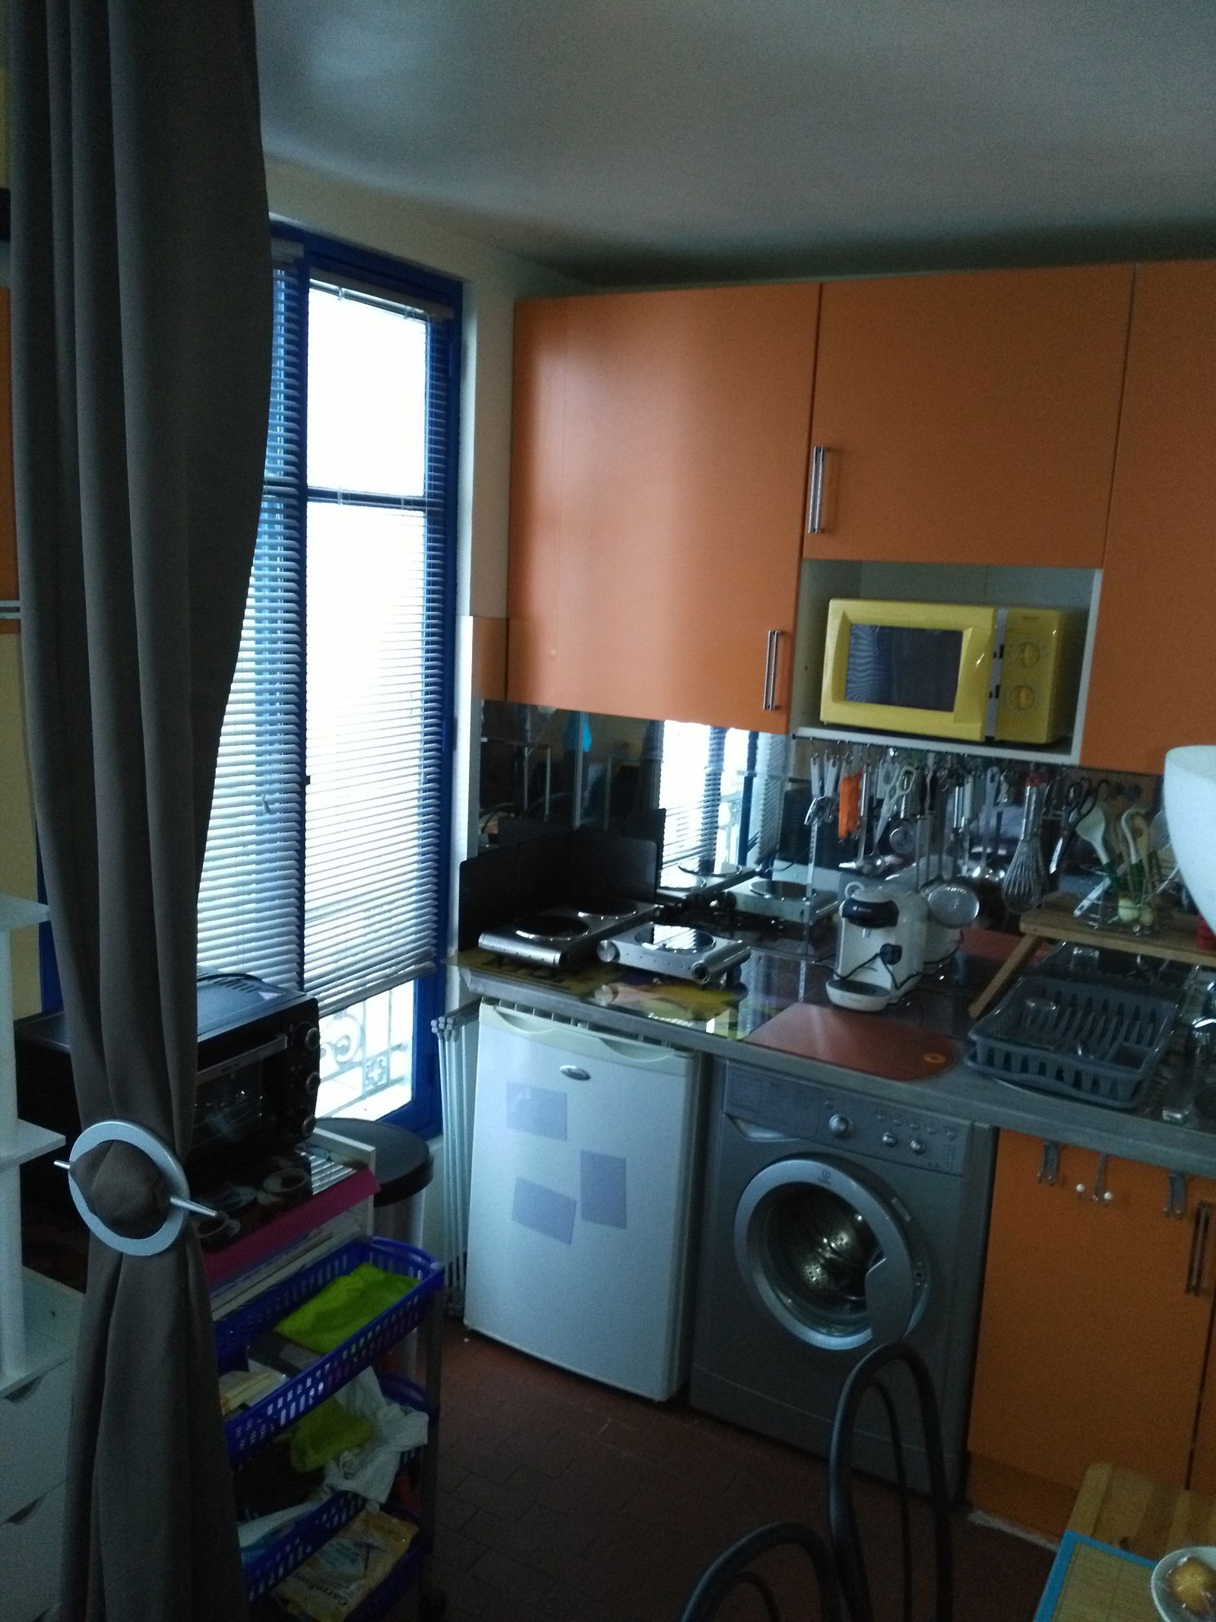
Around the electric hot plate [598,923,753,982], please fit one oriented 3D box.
[{"bbox_3d":[0.150,0.345,3.106,0.290,0.085,0.260,9,12,28],"label":"electric hot plate"}]

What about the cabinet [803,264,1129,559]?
[{"bbox_3d":[0.772,-0.786,2.721,0.599,0.548,0.380,9,12,28],"label":"cabinet"}]

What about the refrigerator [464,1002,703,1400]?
[{"bbox_3d":[0.053,0.842,3.187,0.545,0.840,0.580,9,12,28],"label":"refrigerator"}]

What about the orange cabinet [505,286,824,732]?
[{"bbox_3d":[0.180,-0.690,3.071,0.735,0.923,0.380,9,12,28],"label":"orange cabinet"}]

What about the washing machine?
[{"bbox_3d":[0.584,0.922,2.922,0.595,0.830,0.560,9,12,28],"label":"washing machine"}]

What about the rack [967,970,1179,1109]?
[{"bbox_3d":[0.926,0.464,2.619,0.325,0.105,0.475,9,12,28],"label":"rack"}]

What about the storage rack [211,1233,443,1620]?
[{"bbox_3d":[-0.511,1.109,2.075,0.190,0.665,0.560,9,12,30],"label":"storage rack"}]

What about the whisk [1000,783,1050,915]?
[{"bbox_3d":[0.925,0.076,2.910,0.076,0.311,0.076,9,12,28],"label":"whisk"}]

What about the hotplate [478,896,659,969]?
[{"bbox_3d":[-0.091,0.305,3.264,0.240,0.083,0.510,9,12,28],"label":"hotplate"}]

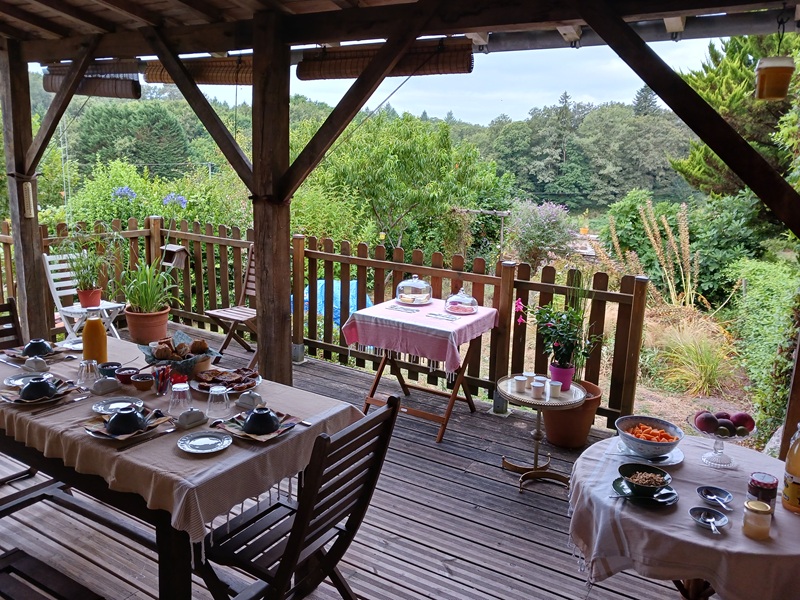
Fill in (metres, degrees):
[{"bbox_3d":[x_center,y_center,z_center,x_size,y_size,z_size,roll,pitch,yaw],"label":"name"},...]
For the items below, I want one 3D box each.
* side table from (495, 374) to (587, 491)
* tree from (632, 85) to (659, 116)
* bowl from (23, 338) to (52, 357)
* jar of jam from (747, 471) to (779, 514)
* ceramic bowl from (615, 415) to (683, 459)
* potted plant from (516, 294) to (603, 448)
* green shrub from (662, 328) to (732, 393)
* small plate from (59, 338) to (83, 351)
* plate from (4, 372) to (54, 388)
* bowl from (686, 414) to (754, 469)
[{"bbox_3d":[0.759,0.741,3.440,0.472,0.540,0.472,2,12,0],"label":"side table"},{"bbox_3d":[54.183,-37.356,140.000,7.500,22.000,7.500,6,12,20],"label":"tree"},{"bbox_3d":[-1.640,0.210,2.824,0.124,0.059,0.124,-4,13,-30],"label":"bowl"},{"bbox_3d":[1.013,0.546,1.749,0.070,0.103,0.070,6,11,17],"label":"jar of jam"},{"bbox_3d":[0.835,0.472,2.102,0.219,0.087,0.219,2,12,0],"label":"ceramic bowl"},{"bbox_3d":[0.977,0.458,3.834,0.490,0.950,0.460,2,12,0],"label":"potted plant"},{"bbox_3d":[2.751,0.567,5.750,0.680,0.600,0.660,8,12,26],"label":"green shrub"},{"bbox_3d":[-1.543,0.213,2.999,0.172,0.020,0.172,-3,12,-27],"label":"small plate"},{"bbox_3d":[-1.510,0.335,2.548,0.177,0.020,0.177,2,12,0],"label":"plate"},{"bbox_3d":[1.061,0.476,2.069,0.205,0.123,0.205,9,12,28],"label":"bowl"}]

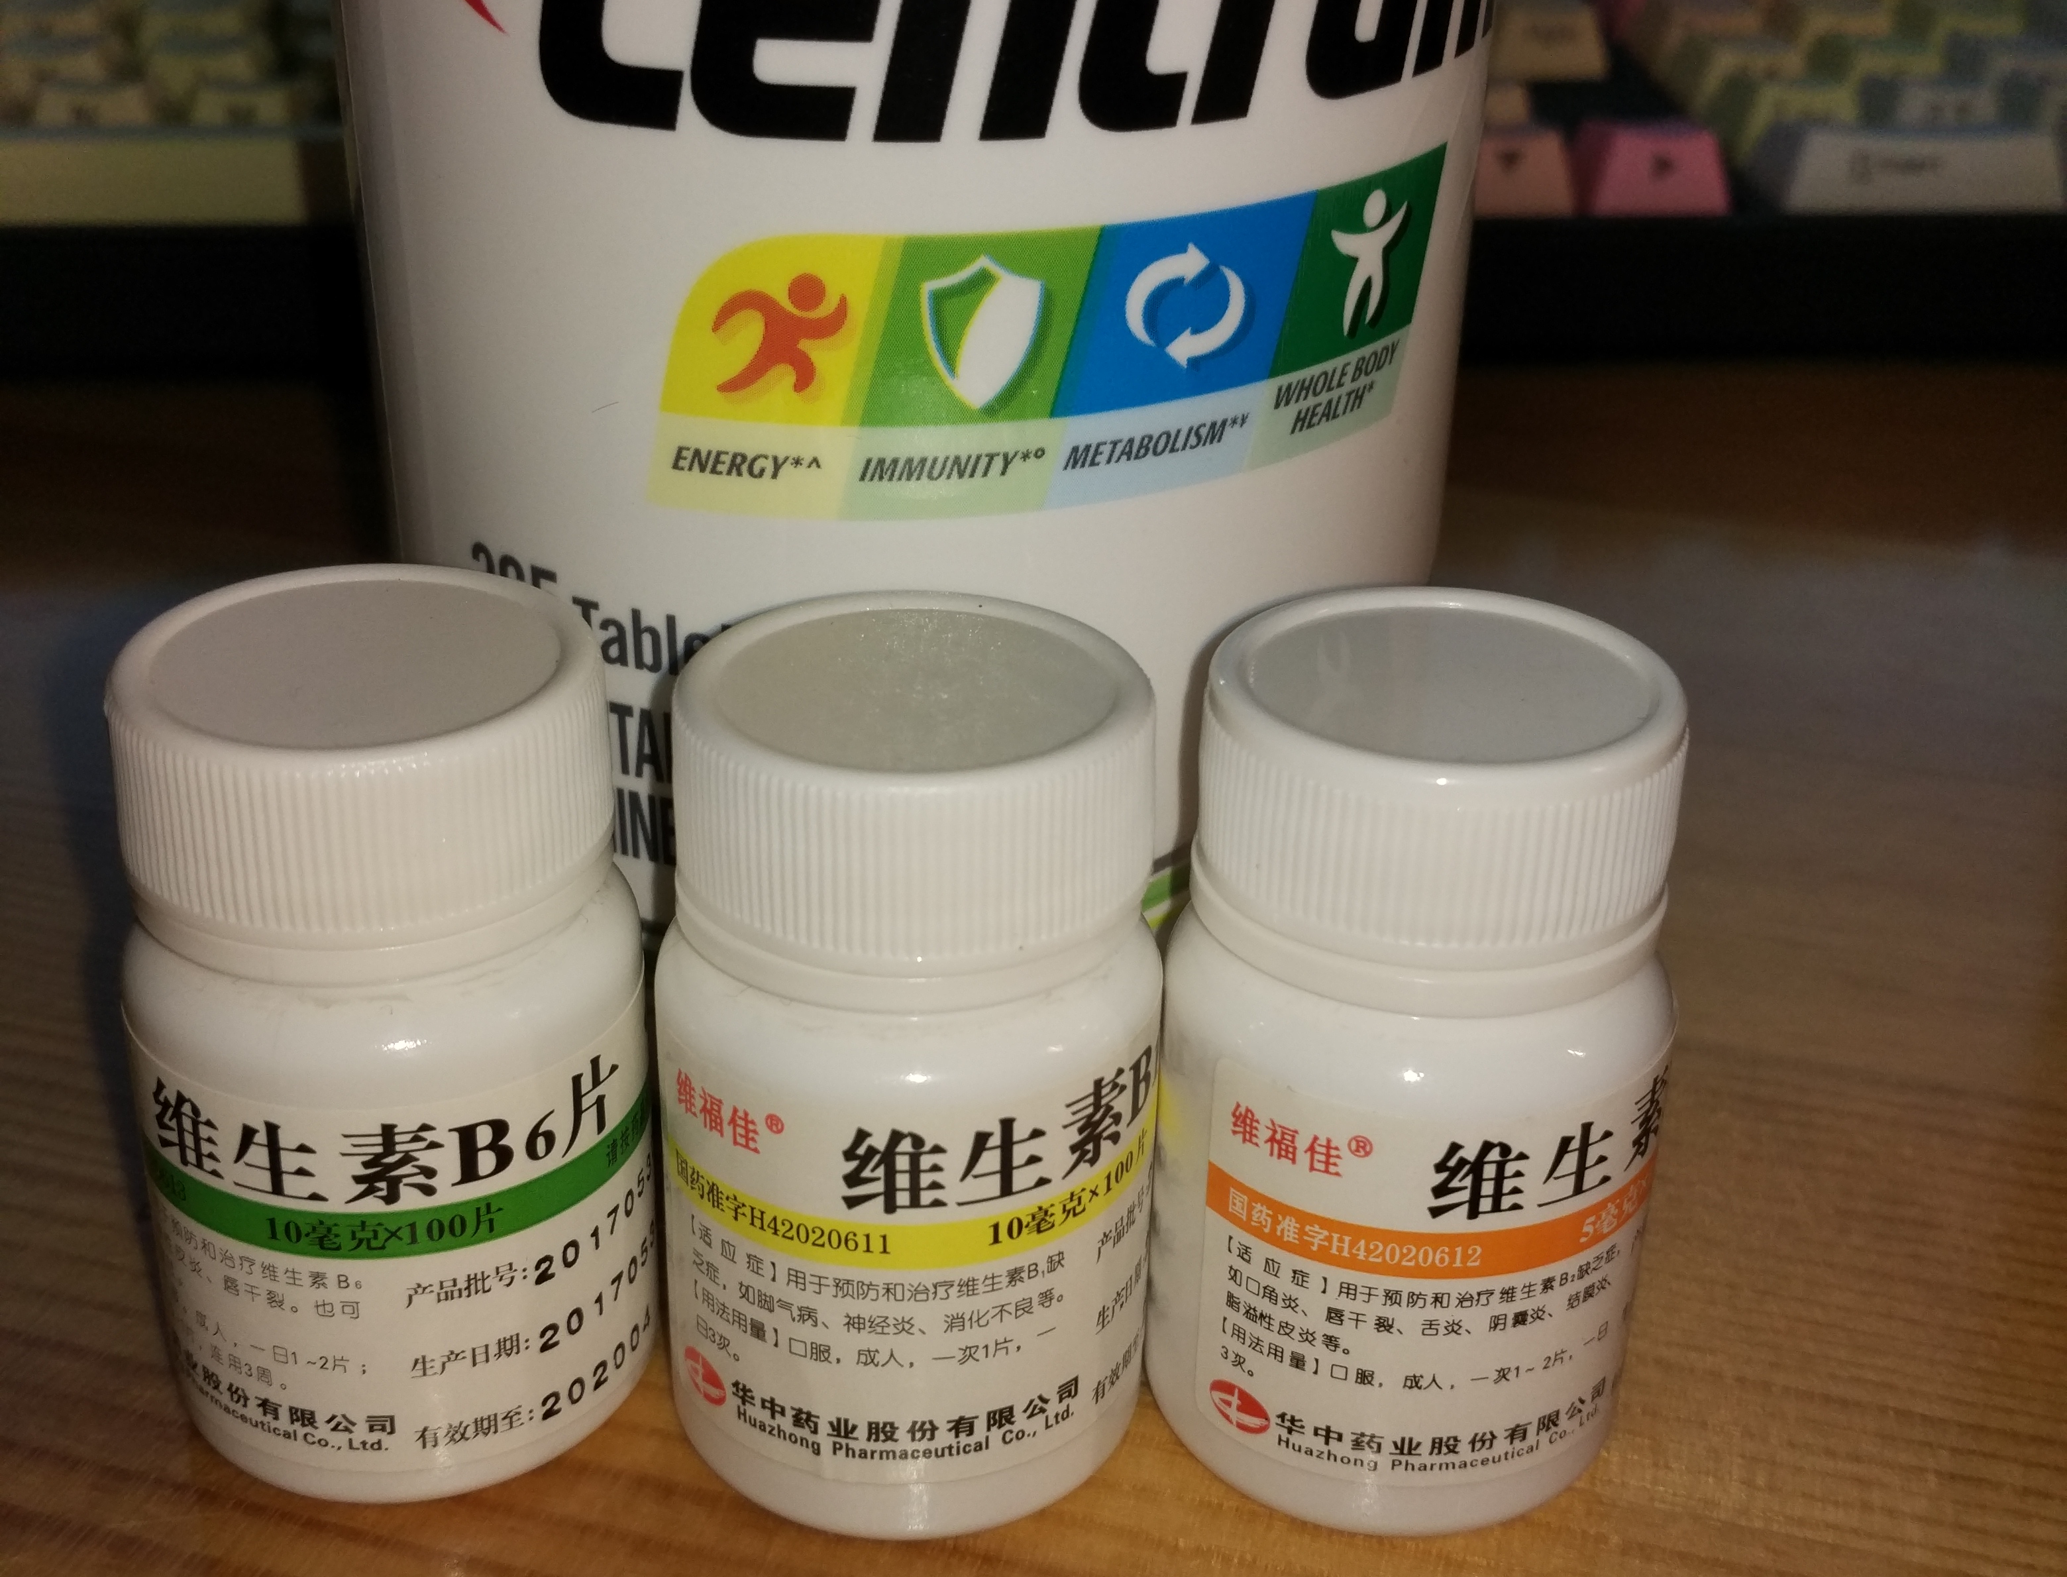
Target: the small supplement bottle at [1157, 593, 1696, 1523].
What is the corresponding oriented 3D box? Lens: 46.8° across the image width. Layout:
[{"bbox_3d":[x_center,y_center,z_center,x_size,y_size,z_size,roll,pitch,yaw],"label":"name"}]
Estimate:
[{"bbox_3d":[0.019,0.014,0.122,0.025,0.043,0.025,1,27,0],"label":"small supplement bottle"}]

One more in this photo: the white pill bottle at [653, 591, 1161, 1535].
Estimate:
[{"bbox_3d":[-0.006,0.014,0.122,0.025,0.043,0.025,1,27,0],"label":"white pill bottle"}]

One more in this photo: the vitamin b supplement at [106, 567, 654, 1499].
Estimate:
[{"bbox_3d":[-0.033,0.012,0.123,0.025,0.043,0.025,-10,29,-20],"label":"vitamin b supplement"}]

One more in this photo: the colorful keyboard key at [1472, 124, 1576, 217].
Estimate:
[{"bbox_3d":[0.057,-0.078,0.295,0.018,0.011,0.018,-1,33,-4],"label":"colorful keyboard key"}]

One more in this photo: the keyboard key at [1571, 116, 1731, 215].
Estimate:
[{"bbox_3d":[0.076,-0.078,0.296,0.018,0.011,0.018,-1,33,-4],"label":"keyboard key"}]

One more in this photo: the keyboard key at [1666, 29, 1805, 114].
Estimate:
[{"bbox_3d":[0.097,-0.099,0.330,0.018,0.010,0.018,-1,33,-4],"label":"keyboard key"}]

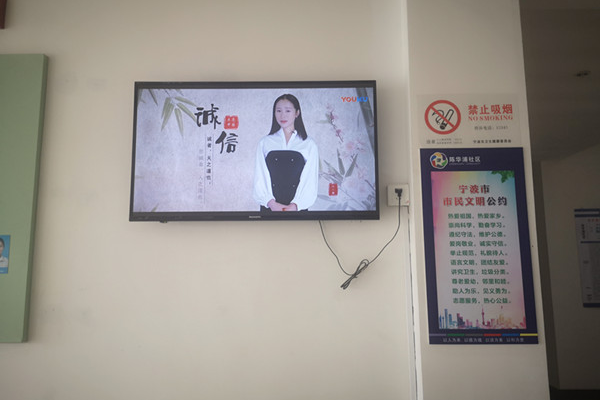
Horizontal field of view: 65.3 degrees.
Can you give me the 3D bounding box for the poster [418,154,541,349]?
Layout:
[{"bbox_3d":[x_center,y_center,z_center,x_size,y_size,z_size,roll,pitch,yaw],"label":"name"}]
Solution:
[{"bbox_3d":[0.686,0.170,1.811,0.408,0.751,0.015,0,-8,0],"label":"poster"}]

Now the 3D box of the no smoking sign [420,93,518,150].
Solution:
[{"bbox_3d":[0.677,-0.317,1.876,0.409,0.216,0.012,0,-8,0],"label":"no smoking sign"}]

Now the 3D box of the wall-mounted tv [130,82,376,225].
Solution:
[{"bbox_3d":[-0.176,-0.193,1.879,0.966,0.562,0.070,0,-8,0],"label":"wall-mounted tv"}]

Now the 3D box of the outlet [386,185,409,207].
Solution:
[{"bbox_3d":[0.398,-0.018,1.896,0.086,0.088,0.022,0,-8,0],"label":"outlet"}]

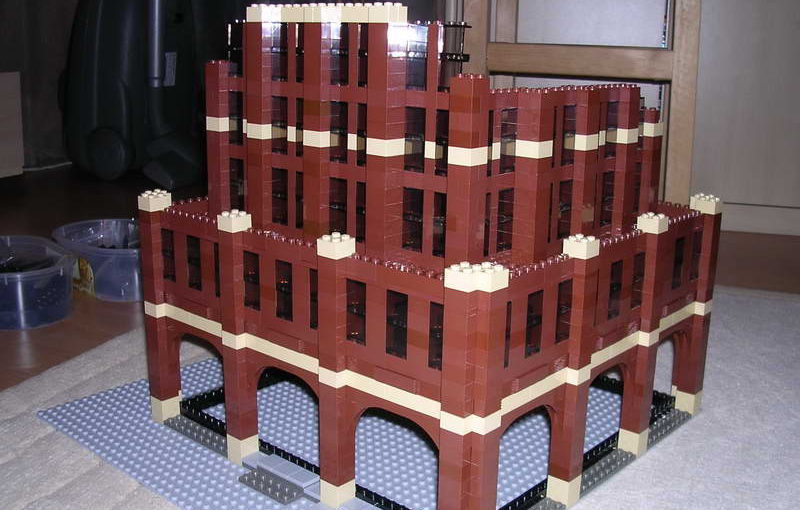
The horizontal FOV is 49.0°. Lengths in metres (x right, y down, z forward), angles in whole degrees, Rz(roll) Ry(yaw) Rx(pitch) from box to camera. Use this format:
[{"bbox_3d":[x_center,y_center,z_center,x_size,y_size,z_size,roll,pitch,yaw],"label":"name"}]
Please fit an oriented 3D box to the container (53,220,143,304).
[{"bbox_3d":[-0.334,0.005,1.075,0.166,0.066,0.166,-3,15,-17],"label":"container"}]

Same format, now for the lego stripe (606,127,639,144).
[{"bbox_3d":[0.156,-0.084,0.614,0.016,0.010,0.016,13,19,40],"label":"lego stripe"}]

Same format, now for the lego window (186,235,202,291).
[{"bbox_3d":[-0.143,0.006,0.627,0.016,0.038,0.008,13,19,40],"label":"lego window"}]

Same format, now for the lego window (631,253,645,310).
[{"bbox_3d":[0.160,0.017,0.601,0.007,0.038,0.016,13,18,40],"label":"lego window"}]

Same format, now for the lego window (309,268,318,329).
[{"bbox_3d":[-0.047,0.028,0.545,0.016,0.038,0.008,13,19,40],"label":"lego window"}]

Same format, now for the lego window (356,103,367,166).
[{"bbox_3d":[-0.018,-0.073,0.539,0.016,0.038,0.008,13,19,40],"label":"lego window"}]

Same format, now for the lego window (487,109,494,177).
[{"bbox_3d":[0.047,-0.064,0.509,0.007,0.038,0.016,13,18,40],"label":"lego window"}]

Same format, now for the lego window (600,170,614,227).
[{"bbox_3d":[0.142,-0.040,0.616,0.008,0.038,0.016,13,19,40],"label":"lego window"}]

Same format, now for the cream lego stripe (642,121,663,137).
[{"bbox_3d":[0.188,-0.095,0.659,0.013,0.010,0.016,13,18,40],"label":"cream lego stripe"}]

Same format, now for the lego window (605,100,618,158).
[{"bbox_3d":[0.142,-0.086,0.604,0.008,0.038,0.016,13,19,40],"label":"lego window"}]

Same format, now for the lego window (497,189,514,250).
[{"bbox_3d":[0.061,-0.022,0.539,0.008,0.038,0.016,13,19,40],"label":"lego window"}]

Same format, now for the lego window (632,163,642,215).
[{"bbox_3d":[0.173,-0.051,0.661,0.007,0.038,0.016,13,18,40],"label":"lego window"}]

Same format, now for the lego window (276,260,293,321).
[{"bbox_3d":[-0.071,0.022,0.566,0.016,0.038,0.008,13,19,40],"label":"lego window"}]

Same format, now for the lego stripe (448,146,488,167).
[{"bbox_3d":[0.038,-0.057,0.497,0.016,0.010,0.016,13,19,40],"label":"lego stripe"}]

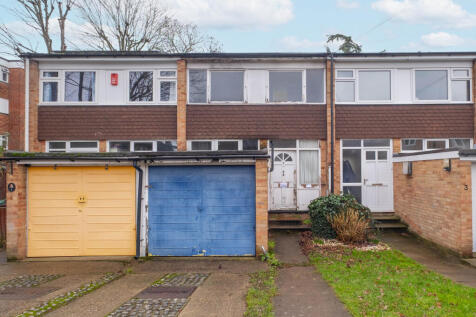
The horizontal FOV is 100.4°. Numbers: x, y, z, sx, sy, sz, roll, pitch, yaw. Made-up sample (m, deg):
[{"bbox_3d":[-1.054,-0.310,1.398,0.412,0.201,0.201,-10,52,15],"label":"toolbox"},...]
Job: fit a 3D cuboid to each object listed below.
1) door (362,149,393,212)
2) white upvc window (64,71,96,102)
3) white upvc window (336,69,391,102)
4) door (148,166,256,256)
[{"bbox_3d":[4.357,0.690,6.190,0.955,1.982,0.080,0,0,0],"label":"door"},{"bbox_3d":[-5.075,-2.316,6.445,1.113,1.068,0.090,0,-1,0],"label":"white upvc window"},{"bbox_3d":[3.904,-2.233,6.165,1.778,1.071,0.090,0,0,0],"label":"white upvc window"},{"bbox_3d":[-0.764,1.140,4.305,2.313,1.949,0.070,0,0,0],"label":"door"}]

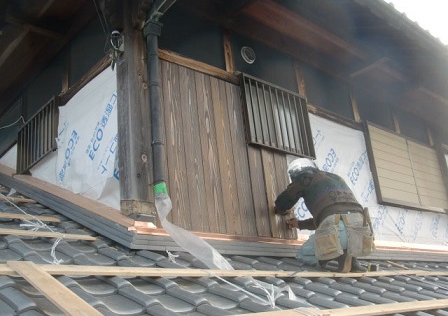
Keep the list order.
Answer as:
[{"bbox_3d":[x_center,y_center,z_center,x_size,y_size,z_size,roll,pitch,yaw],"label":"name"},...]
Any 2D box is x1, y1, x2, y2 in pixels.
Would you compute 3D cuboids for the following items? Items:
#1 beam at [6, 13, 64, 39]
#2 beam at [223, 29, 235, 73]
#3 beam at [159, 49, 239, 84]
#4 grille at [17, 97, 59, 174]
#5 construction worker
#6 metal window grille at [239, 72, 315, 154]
[{"bbox_3d":[-1.653,-1.151,4.336,0.530,0.080,0.080,12,-26,-40],"label":"beam"},{"bbox_3d":[0.048,-0.962,4.404,0.080,0.463,0.060,12,-26,-40],"label":"beam"},{"bbox_3d":[-0.193,-0.742,4.057,0.900,0.090,0.070,12,-26,-40],"label":"beam"},{"bbox_3d":[-1.764,-0.181,4.657,0.060,0.490,0.840,12,-26,-40],"label":"grille"},{"bbox_3d":[0.807,0.475,4.031,0.700,0.940,0.620,12,-26,-40],"label":"construction worker"},{"bbox_3d":[0.509,-0.347,4.512,0.870,0.655,0.060,12,-26,-40],"label":"metal window grille"}]

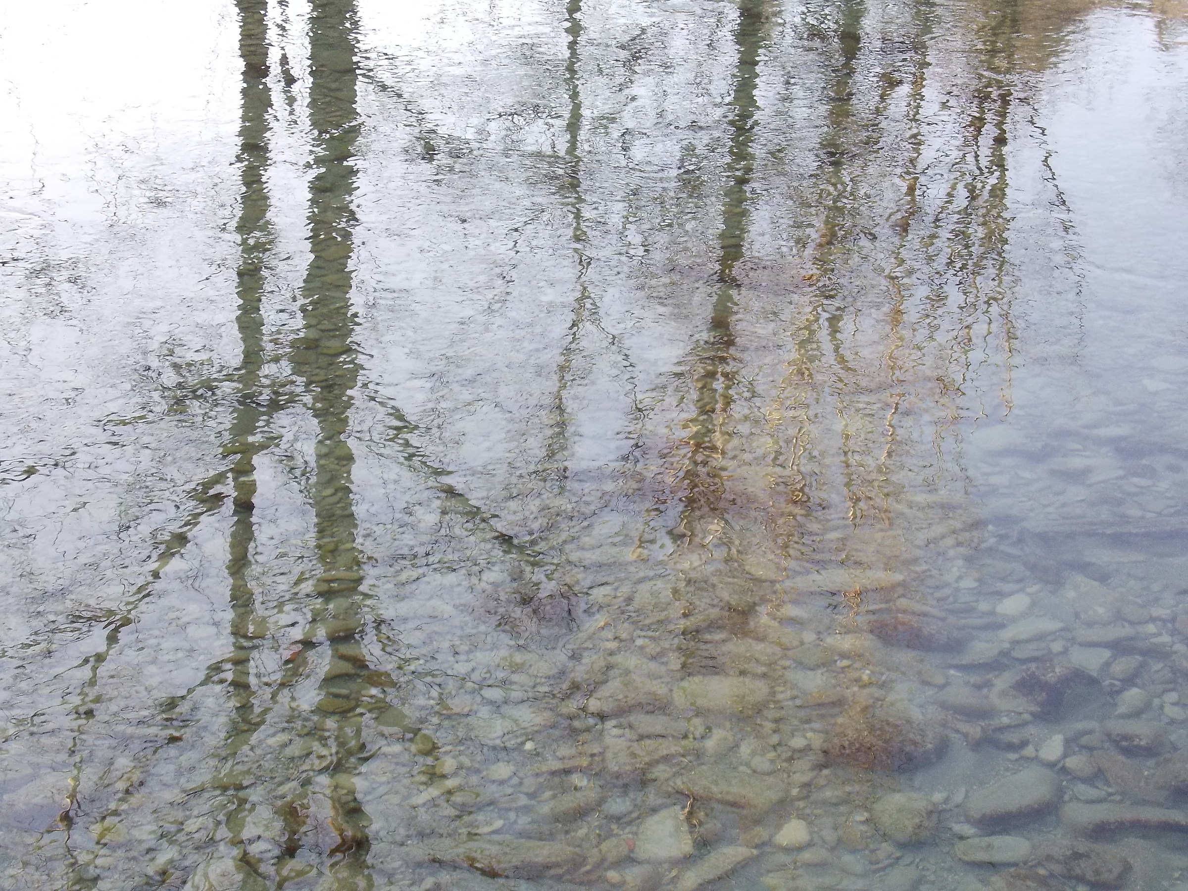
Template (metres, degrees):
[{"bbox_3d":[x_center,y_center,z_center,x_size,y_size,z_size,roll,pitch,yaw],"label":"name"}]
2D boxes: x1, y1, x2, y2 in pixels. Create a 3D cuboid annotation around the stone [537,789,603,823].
[{"bbox_3d":[-0.041,0.617,4.178,0.118,0.050,0.067,-3,25,-7],"label":"stone"}]

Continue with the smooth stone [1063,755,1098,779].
[{"bbox_3d":[0.850,0.561,4.260,0.058,0.033,0.045,3,20,8],"label":"smooth stone"}]

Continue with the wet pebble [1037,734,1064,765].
[{"bbox_3d":[0.811,0.540,4.323,0.049,0.028,0.069,5,21,14],"label":"wet pebble"}]

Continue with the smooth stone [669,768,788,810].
[{"bbox_3d":[0.232,0.593,4.210,0.208,0.066,0.090,8,26,16],"label":"smooth stone"}]

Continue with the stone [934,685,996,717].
[{"bbox_3d":[0.685,0.471,4.484,0.112,0.056,0.070,0,25,0],"label":"stone"}]

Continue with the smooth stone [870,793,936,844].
[{"bbox_3d":[0.523,0.632,4.126,0.112,0.067,0.119,0,25,0],"label":"smooth stone"}]

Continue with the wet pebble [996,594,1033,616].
[{"bbox_3d":[0.849,0.322,4.916,0.075,0.032,0.062,-5,21,-14],"label":"wet pebble"}]

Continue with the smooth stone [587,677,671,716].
[{"bbox_3d":[0.065,0.464,4.499,0.154,0.051,0.092,-2,20,-5],"label":"smooth stone"}]

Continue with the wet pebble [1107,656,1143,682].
[{"bbox_3d":[1.006,0.423,4.613,0.067,0.035,0.069,-6,26,-14],"label":"wet pebble"}]

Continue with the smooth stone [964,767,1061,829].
[{"bbox_3d":[0.709,0.596,4.126,0.176,0.057,0.107,-10,22,-26],"label":"smooth stone"}]

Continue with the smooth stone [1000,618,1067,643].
[{"bbox_3d":[0.853,0.361,4.745,0.138,0.038,0.068,-9,26,-18],"label":"smooth stone"}]

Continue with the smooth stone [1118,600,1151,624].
[{"bbox_3d":[1.068,0.329,4.814,0.066,0.034,0.077,0,25,0],"label":"smooth stone"}]

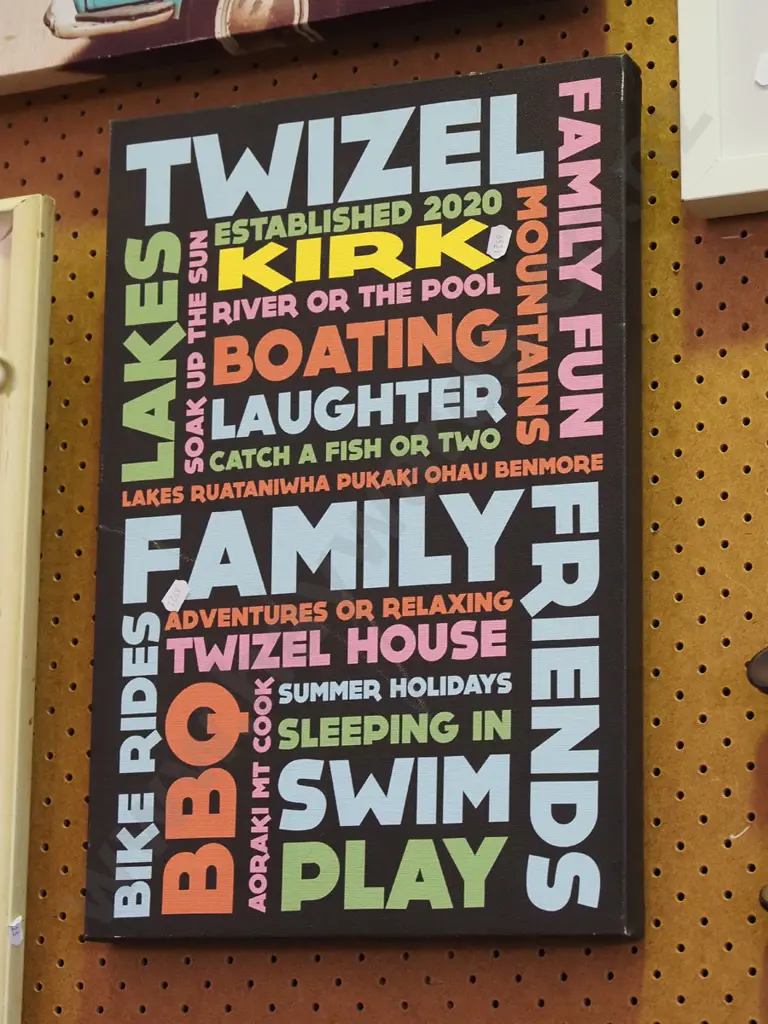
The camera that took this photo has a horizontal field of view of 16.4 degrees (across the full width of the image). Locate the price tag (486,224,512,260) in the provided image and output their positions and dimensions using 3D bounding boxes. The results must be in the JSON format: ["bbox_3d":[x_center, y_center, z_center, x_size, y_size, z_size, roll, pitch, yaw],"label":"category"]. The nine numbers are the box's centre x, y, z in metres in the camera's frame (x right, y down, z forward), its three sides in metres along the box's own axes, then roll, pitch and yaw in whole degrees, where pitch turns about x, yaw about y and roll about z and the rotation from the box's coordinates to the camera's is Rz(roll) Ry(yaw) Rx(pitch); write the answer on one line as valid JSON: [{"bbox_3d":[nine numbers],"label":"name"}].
[{"bbox_3d":[0.082,-0.193,1.902,0.016,0.026,0.001,8,-7,24],"label":"price tag"}]

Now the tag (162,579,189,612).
[{"bbox_3d":[-0.153,0.061,1.954,0.016,0.025,0.001,36,5,25],"label":"tag"}]

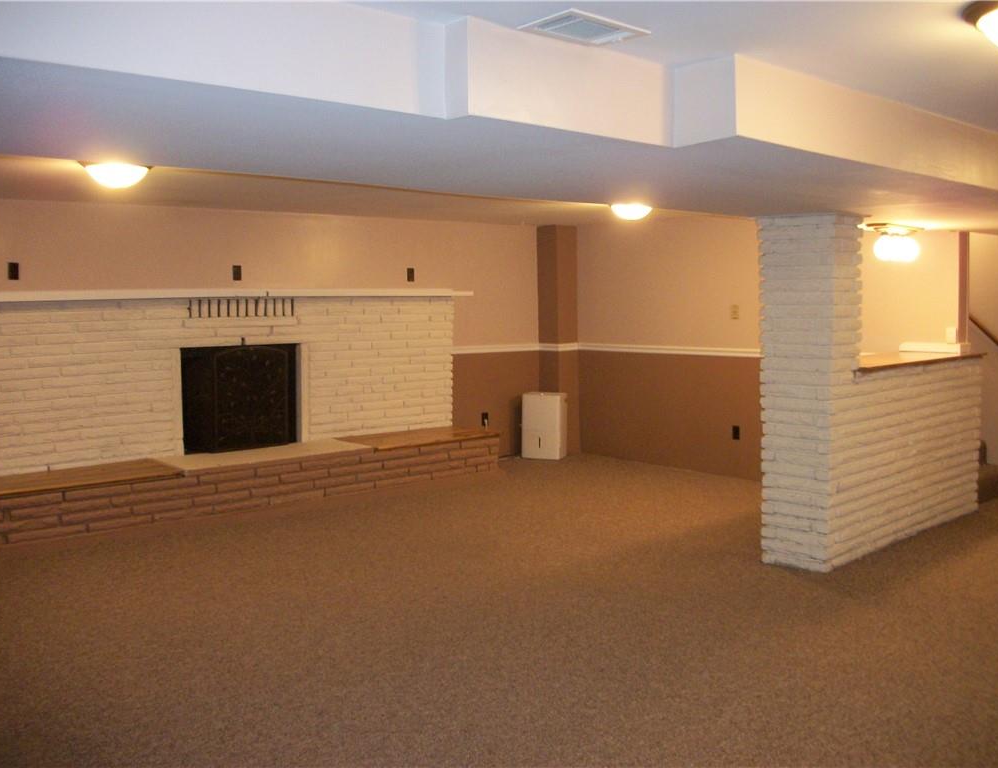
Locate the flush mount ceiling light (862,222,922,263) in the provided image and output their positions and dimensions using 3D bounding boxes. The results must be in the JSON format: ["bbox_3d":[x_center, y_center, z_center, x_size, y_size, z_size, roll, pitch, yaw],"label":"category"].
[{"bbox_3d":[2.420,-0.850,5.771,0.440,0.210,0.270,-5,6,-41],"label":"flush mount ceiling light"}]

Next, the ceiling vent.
[{"bbox_3d":[0.222,-0.903,2.414,0.305,0.025,0.200,-5,6,-41],"label":"ceiling vent"}]

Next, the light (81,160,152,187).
[{"bbox_3d":[-1.767,-0.969,4.379,0.350,0.130,0.350,-5,6,-41],"label":"light"}]

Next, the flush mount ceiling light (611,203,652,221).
[{"bbox_3d":[0.938,-1.227,6.728,0.350,0.130,0.350,-1,5,0],"label":"flush mount ceiling light"}]

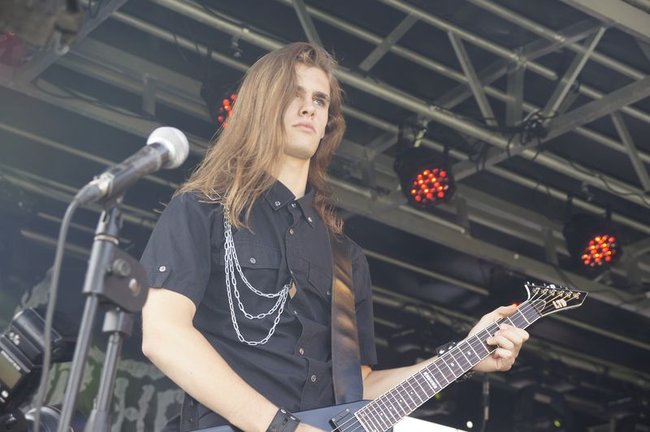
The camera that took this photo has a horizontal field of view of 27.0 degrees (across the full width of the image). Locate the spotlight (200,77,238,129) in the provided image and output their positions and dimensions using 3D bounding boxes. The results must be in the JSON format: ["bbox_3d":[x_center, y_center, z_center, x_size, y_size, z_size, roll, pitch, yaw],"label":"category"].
[{"bbox_3d":[-0.367,-0.462,5.550,0.240,0.220,0.230,18,14,-30],"label":"spotlight"}]

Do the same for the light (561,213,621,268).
[{"bbox_3d":[1.281,0.122,6.480,0.240,0.220,0.230,18,14,-30],"label":"light"}]

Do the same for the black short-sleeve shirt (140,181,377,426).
[{"bbox_3d":[-0.132,0.208,2.860,0.480,0.600,0.290,10,-25,-27],"label":"black short-sleeve shirt"}]

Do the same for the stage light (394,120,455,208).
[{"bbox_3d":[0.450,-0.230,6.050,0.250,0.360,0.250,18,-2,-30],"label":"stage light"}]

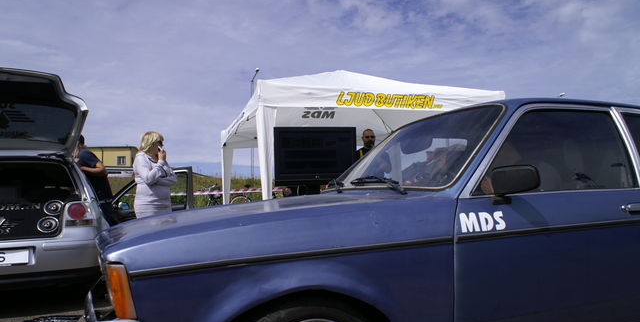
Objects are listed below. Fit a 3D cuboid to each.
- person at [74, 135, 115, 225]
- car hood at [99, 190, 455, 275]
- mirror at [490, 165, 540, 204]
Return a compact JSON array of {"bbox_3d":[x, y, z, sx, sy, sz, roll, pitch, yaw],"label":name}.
[{"bbox_3d":[-2.503,0.568,5.327,0.500,1.740,0.500,-3,-5,11],"label":"person"},{"bbox_3d":[-0.334,0.288,2.459,1.280,0.260,1.480,-2,-3,-20],"label":"car hood"},{"bbox_3d":[0.787,0.095,1.932,0.095,0.150,0.190,-2,-3,-20],"label":"mirror"}]

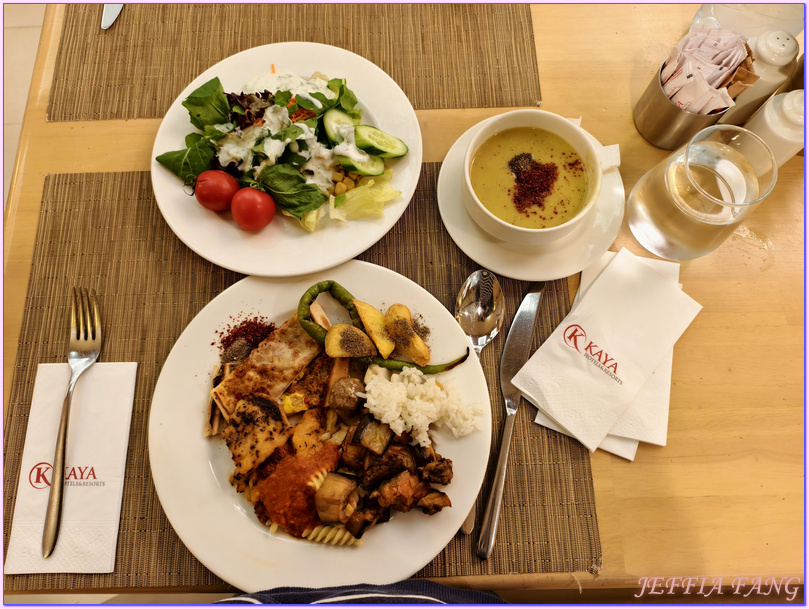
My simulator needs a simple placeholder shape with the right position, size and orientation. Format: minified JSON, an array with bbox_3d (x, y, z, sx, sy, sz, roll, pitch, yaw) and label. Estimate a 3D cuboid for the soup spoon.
[{"bbox_3d":[0.057,0.071,0.434,0.041,0.020,0.213,6,73,2],"label":"soup spoon"}]

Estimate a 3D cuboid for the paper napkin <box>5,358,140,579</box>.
[{"bbox_3d":[-0.263,0.126,0.429,0.083,0.005,0.161,-2,73,0],"label":"paper napkin"}]

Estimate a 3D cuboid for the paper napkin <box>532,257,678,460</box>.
[{"bbox_3d":[0.175,0.038,0.451,0.085,0.007,0.161,22,75,7],"label":"paper napkin"}]

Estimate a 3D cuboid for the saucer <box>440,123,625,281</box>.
[{"bbox_3d":[0.113,-0.096,0.484,0.166,0.020,0.166,0,73,0],"label":"saucer"}]

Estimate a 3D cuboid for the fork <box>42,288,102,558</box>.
[{"bbox_3d":[-0.263,0.086,0.432,0.028,0.018,0.213,-3,73,0],"label":"fork"}]

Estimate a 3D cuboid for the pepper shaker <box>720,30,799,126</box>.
[{"bbox_3d":[0.312,-0.204,0.482,0.047,0.084,0.047,-2,73,0],"label":"pepper shaker"}]

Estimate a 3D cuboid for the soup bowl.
[{"bbox_3d":[0.105,-0.101,0.460,0.111,0.056,0.111,0,73,0],"label":"soup bowl"}]

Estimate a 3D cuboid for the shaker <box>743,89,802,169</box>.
[{"bbox_3d":[0.322,-0.148,0.465,0.047,0.084,0.047,-2,73,0],"label":"shaker"}]

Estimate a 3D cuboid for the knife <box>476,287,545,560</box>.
[{"bbox_3d":[0.083,0.081,0.438,0.022,0.008,0.238,13,74,4],"label":"knife"}]

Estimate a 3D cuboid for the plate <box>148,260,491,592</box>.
[{"bbox_3d":[-0.065,0.089,0.427,0.264,0.026,0.264,0,73,0],"label":"plate"}]

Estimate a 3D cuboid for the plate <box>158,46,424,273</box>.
[{"bbox_3d":[-0.104,-0.132,0.492,0.239,0.027,0.239,0,73,0],"label":"plate"}]

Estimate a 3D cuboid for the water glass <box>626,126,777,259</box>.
[{"bbox_3d":[0.237,-0.086,0.439,0.087,0.101,0.087,-2,73,0],"label":"water glass"}]

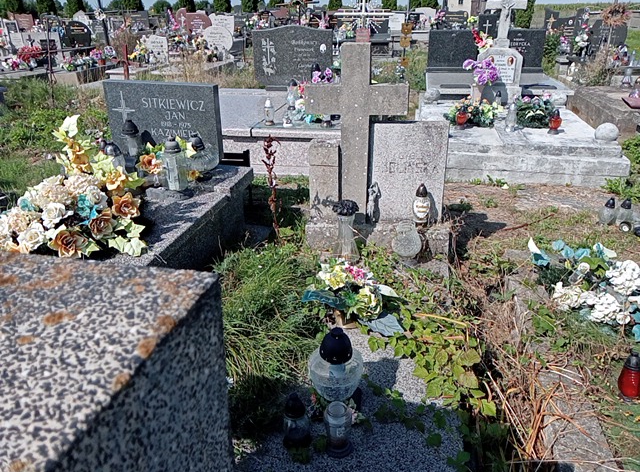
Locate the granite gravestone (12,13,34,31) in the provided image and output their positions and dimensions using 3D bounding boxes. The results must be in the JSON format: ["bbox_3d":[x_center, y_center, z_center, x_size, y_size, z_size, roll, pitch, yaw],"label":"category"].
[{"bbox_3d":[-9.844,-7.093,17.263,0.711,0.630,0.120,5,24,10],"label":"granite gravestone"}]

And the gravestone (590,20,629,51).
[{"bbox_3d":[6.058,-4.151,10.912,0.739,0.725,0.120,4,24,10],"label":"gravestone"}]

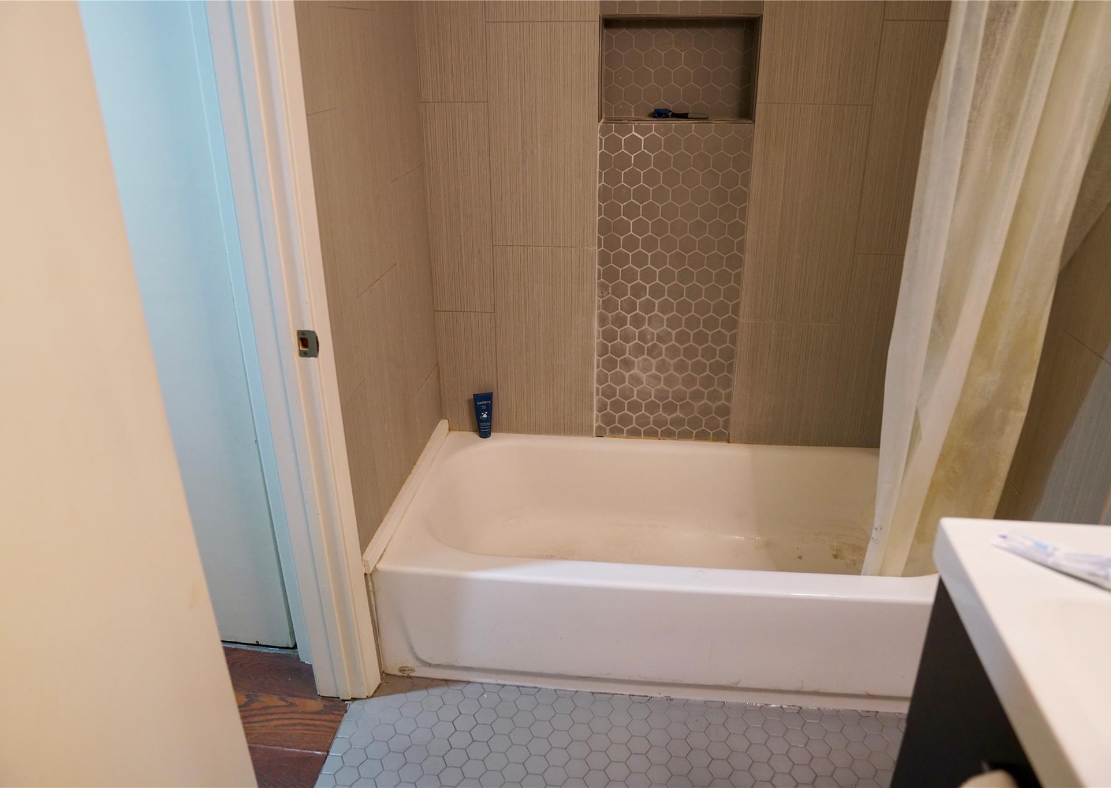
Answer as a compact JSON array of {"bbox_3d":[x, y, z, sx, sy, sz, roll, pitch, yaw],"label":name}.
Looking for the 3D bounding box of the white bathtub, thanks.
[{"bbox_3d":[0.343,0.455,2.255,1.514,0.351,0.767,2,23,6],"label":"white bathtub"}]

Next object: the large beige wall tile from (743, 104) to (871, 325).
[{"bbox_3d":[0.698,-0.495,2.237,0.298,0.605,0.010,2,23,6],"label":"large beige wall tile"}]

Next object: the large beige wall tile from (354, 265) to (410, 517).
[{"bbox_3d":[-0.436,-0.003,2.054,0.010,0.593,0.311,2,23,6],"label":"large beige wall tile"}]

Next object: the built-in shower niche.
[{"bbox_3d":[0.335,-0.890,2.167,0.414,0.265,0.105,2,23,6],"label":"built-in shower niche"}]

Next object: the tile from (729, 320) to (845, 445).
[{"bbox_3d":[0.702,-0.029,2.432,0.298,0.400,0.010,2,23,6],"label":"tile"}]

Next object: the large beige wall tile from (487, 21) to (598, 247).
[{"bbox_3d":[-0.034,-0.720,2.232,0.307,0.605,0.010,2,23,6],"label":"large beige wall tile"}]

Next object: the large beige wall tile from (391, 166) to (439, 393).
[{"bbox_3d":[-0.403,-0.319,2.264,0.010,0.605,0.318,2,23,6],"label":"large beige wall tile"}]

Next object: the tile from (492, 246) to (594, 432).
[{"bbox_3d":[-0.029,-0.154,2.469,0.307,0.615,0.010,2,23,6],"label":"tile"}]

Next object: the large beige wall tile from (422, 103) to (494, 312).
[{"bbox_3d":[-0.283,-0.540,2.337,0.192,0.605,0.010,2,23,6],"label":"large beige wall tile"}]

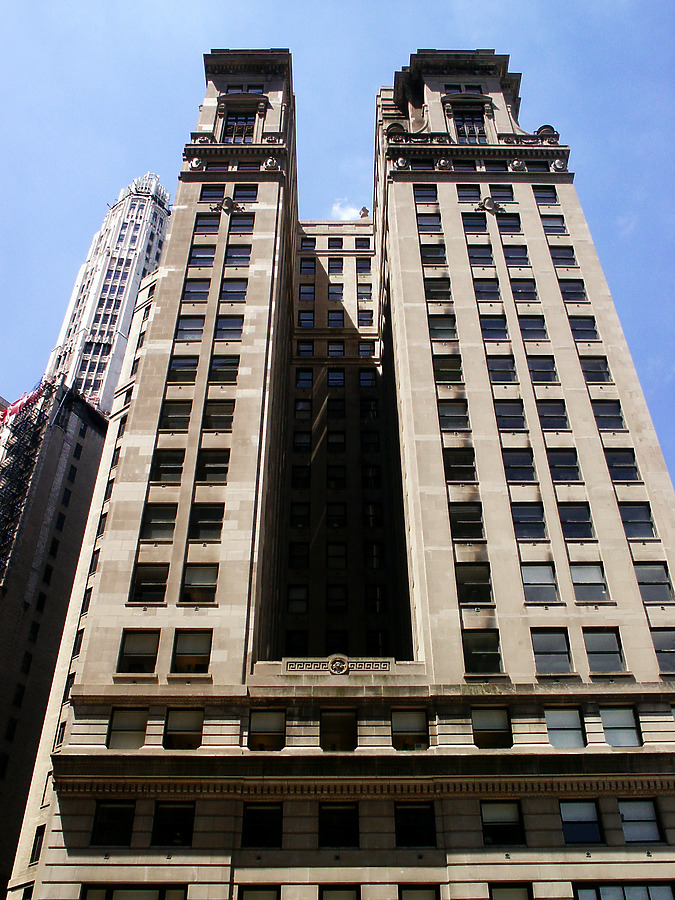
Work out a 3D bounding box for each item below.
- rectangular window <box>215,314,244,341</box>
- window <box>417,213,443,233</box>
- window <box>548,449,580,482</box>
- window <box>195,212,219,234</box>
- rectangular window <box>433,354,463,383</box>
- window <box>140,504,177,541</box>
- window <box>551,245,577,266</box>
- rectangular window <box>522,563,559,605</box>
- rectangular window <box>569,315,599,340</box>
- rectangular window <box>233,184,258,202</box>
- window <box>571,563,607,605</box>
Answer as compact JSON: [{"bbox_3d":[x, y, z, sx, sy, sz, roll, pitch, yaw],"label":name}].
[{"bbox_3d":[-6.435,-7.299,54.224,1.580,2.200,0.250,0,-42,0],"label":"rectangular window"},{"bbox_3d":[6.106,-14.851,59.973,1.550,2.188,0.200,0,-42,0],"label":"window"},{"bbox_3d":[11.477,0.809,45.893,1.512,2.131,0.200,0,-42,0],"label":"window"},{"bbox_3d":[-8.775,-15.289,61.427,1.580,2.200,0.250,0,-42,0],"label":"window"},{"bbox_3d":[6.097,-4.402,49.864,1.573,2.111,0.200,0,-42,0],"label":"rectangular window"},{"bbox_3d":[-8.167,3.346,41.874,1.530,2.125,0.250,0,-42,0],"label":"window"},{"bbox_3d":[14.126,-11.992,56.697,1.533,2.080,0.200,0,-42,0],"label":"window"},{"bbox_3d":[9.294,6.039,41.828,1.596,2.141,0.200,0,-42,0],"label":"rectangular window"},{"bbox_3d":[14.529,-7.205,53.750,1.603,2.182,0.200,0,-42,0],"label":"rectangular window"},{"bbox_3d":[-6.051,-16.867,60.181,1.571,2.050,0.250,0,-42,0],"label":"rectangular window"},{"bbox_3d":[11.351,5.995,40.970,1.492,2.109,0.200,0,-42,0],"label":"window"}]

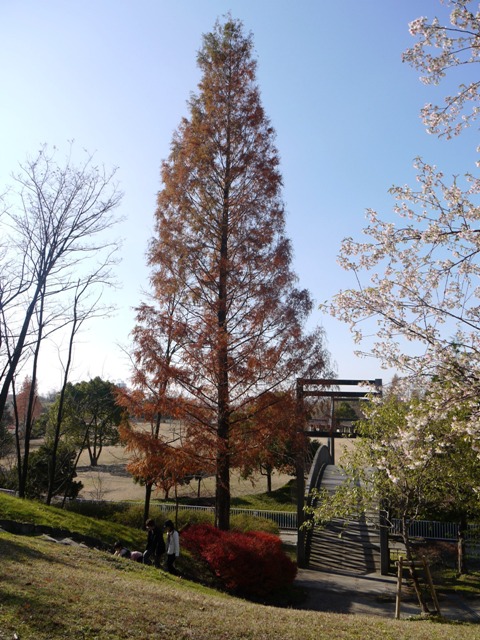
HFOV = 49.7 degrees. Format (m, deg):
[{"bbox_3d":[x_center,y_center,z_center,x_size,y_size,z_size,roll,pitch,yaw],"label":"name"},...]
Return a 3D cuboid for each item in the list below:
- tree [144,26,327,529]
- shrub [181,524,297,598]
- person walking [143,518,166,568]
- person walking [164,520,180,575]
[{"bbox_3d":[-0.282,-2.272,20.618,7.000,21.500,7.000,0,-9,0],"label":"tree"},{"bbox_3d":[-0.110,7.379,16.238,3.600,1.750,2.600,0,-9,0],"label":"shrub"},{"bbox_3d":[-2.423,6.495,14.756,0.620,1.650,0.500,1,-9,-6],"label":"person walking"},{"bbox_3d":[-1.923,6.503,14.654,0.500,1.570,0.450,1,-9,-6],"label":"person walking"}]

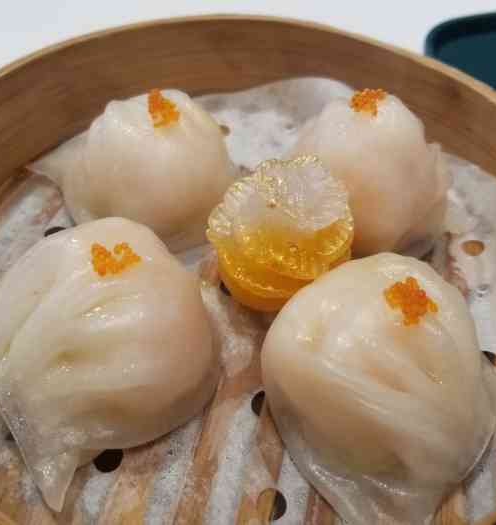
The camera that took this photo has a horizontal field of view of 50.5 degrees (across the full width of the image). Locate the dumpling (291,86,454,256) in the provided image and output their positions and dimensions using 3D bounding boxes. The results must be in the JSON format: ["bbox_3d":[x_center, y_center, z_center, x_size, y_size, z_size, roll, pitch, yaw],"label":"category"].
[{"bbox_3d":[0.038,-0.030,0.150,0.048,0.033,0.045,18,53,10],"label":"dumpling"}]

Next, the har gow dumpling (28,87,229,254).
[{"bbox_3d":[-0.030,-0.031,0.146,0.051,0.033,0.053,-27,59,-23],"label":"har gow dumpling"}]

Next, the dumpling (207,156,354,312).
[{"bbox_3d":[0.008,-0.008,0.138,0.036,0.021,0.037,2,52,-3],"label":"dumpling"}]

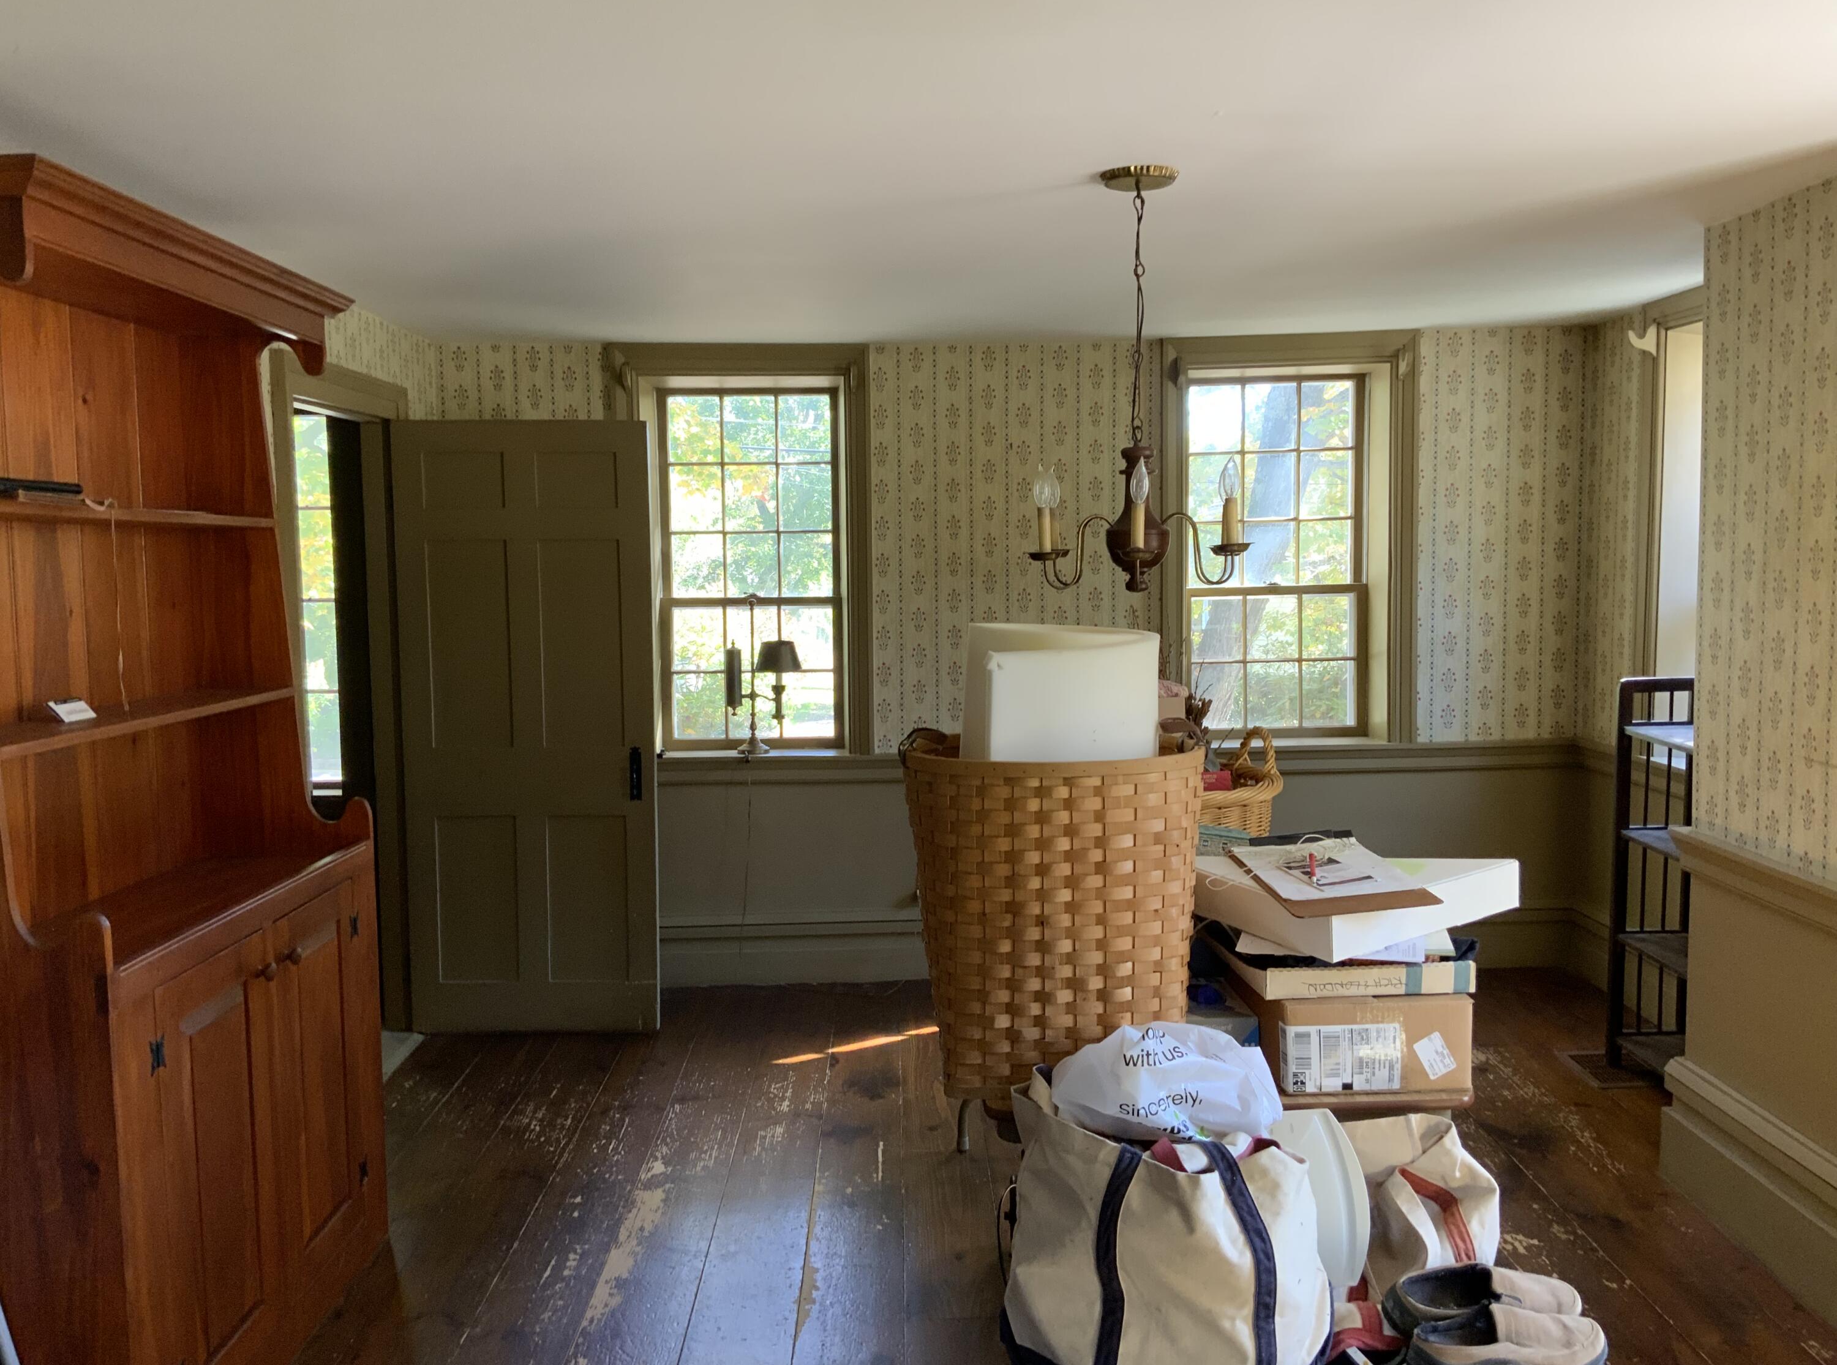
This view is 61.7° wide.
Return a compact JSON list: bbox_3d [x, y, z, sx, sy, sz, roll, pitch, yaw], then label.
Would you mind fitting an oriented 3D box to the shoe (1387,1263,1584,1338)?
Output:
[{"bbox_3d":[0.808,0.892,2.225,0.290,0.100,0.108,-1,5,-5],"label":"shoe"}]

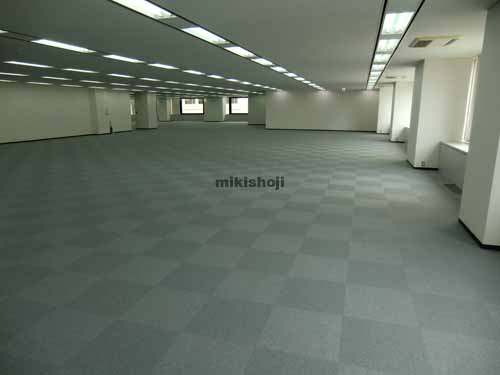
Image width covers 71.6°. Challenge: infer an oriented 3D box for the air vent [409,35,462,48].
[{"bbox_3d":[2.853,-2.270,5.362,0.650,0.060,1.040,4,14,17],"label":"air vent"}]

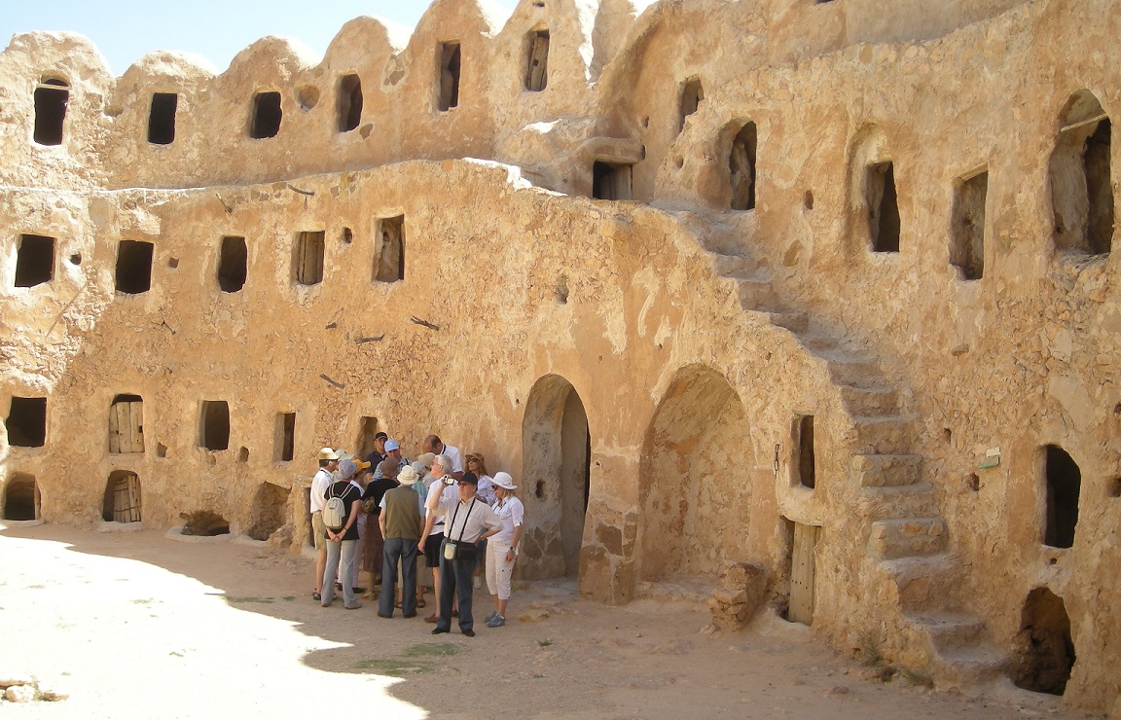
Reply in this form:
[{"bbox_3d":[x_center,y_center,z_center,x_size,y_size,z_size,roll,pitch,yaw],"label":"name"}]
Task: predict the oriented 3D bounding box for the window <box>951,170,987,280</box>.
[{"bbox_3d":[4.060,-1.311,13.914,0.320,1.080,0.500,-1,2,-35],"label":"window"}]

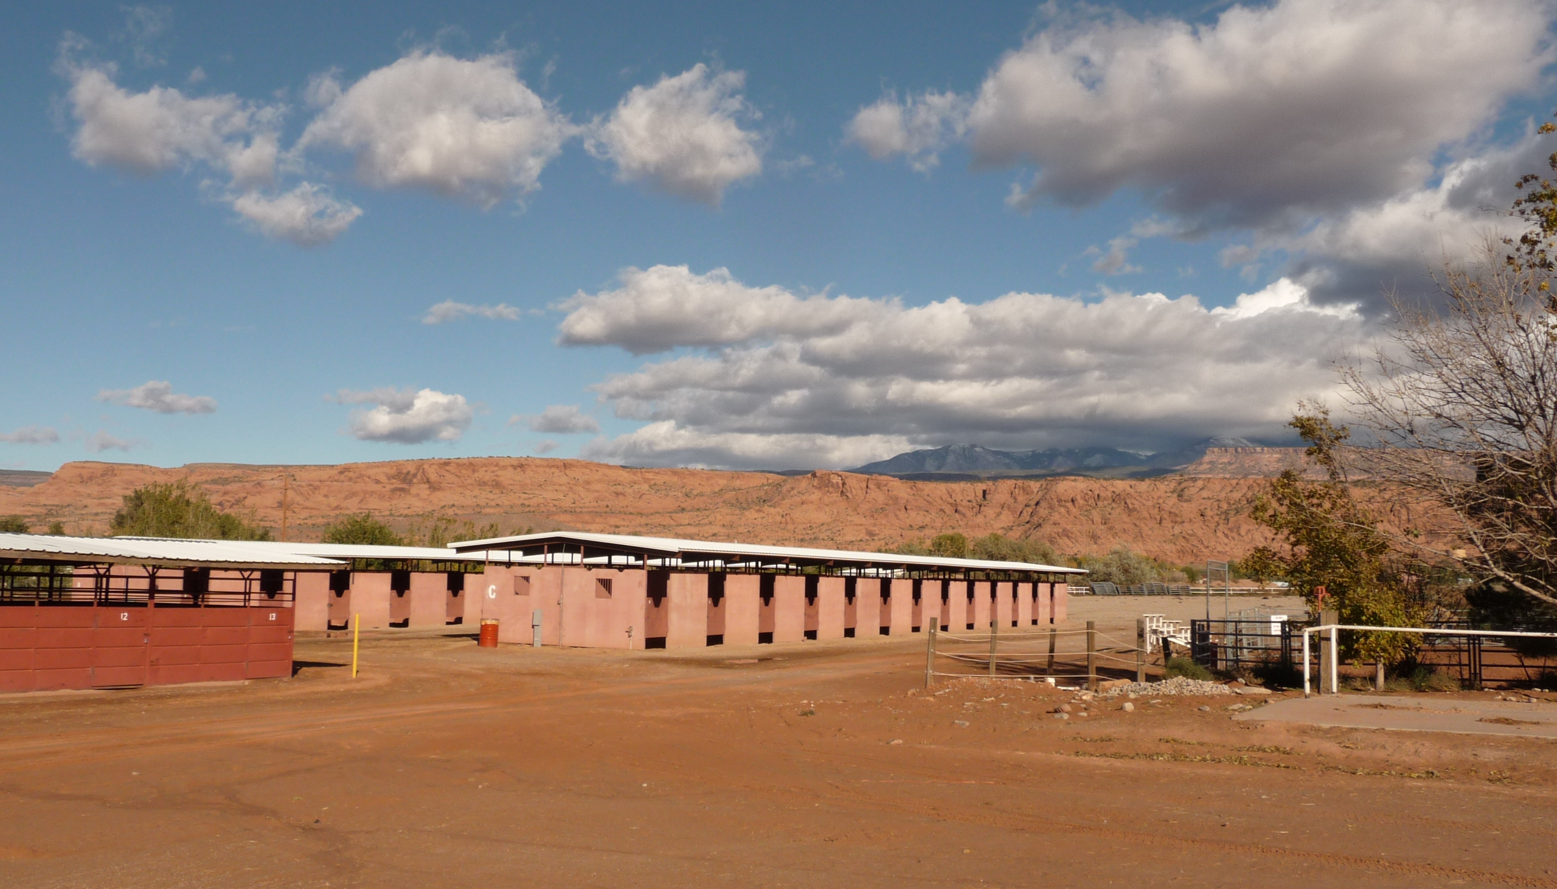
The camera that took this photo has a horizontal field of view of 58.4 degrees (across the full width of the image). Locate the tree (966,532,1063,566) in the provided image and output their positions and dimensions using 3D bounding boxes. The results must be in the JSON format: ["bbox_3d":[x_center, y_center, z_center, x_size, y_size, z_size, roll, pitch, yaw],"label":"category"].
[{"bbox_3d":[31.219,16.017,184.593,12.427,8.672,11.184,0,-5,10],"label":"tree"}]

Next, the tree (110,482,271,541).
[{"bbox_3d":[-45.644,7.166,107.595,12.437,8.624,11.193,3,-6,-23],"label":"tree"}]

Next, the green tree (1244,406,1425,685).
[{"bbox_3d":[9.914,1.819,24.764,3.250,5.036,2.925,-1,-6,22],"label":"green tree"}]

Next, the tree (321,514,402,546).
[{"bbox_3d":[-32.935,8.677,109.693,7.000,6.541,6.300,3,-6,-16],"label":"tree"}]

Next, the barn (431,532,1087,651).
[{"bbox_3d":[3.981,6.778,64.604,8.742,3.524,48.014,-1,-6,27],"label":"barn"}]

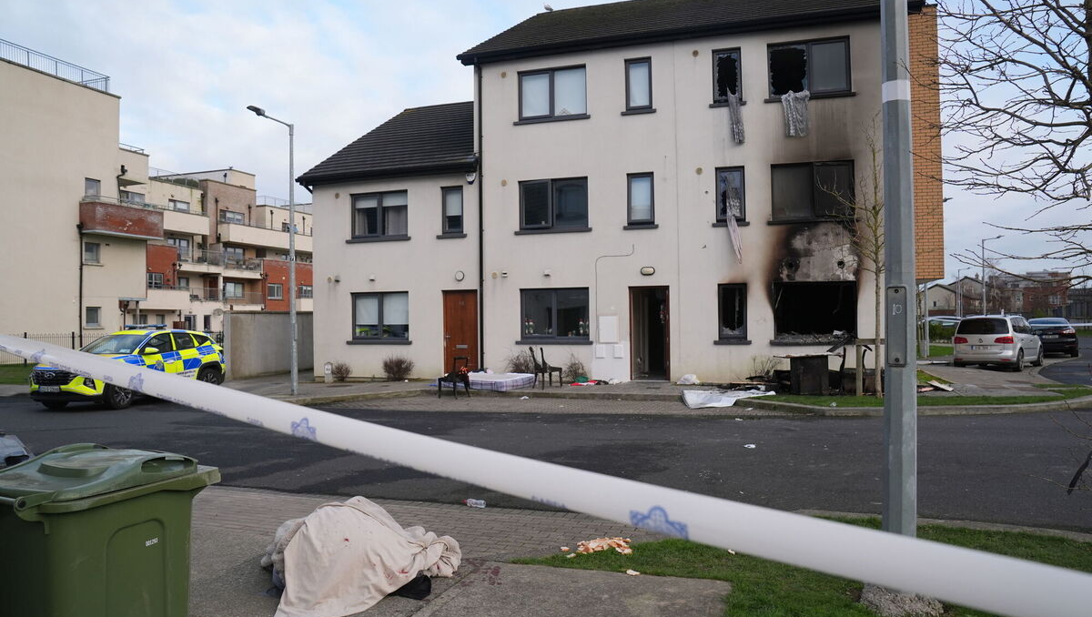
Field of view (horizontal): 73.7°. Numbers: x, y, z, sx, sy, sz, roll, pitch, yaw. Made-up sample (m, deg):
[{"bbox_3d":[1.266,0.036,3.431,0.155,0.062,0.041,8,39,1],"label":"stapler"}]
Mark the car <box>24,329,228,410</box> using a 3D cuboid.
[{"bbox_3d":[-9.640,1.316,17.170,1.880,1.750,4.500,-1,-2,14],"label":"car"}]

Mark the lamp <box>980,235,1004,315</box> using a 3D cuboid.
[{"bbox_3d":[24.727,-0.905,40.208,1.000,6.200,0.250,-2,-2,30],"label":"lamp"}]

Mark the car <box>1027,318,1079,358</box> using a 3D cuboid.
[{"bbox_3d":[20.579,1.206,29.862,1.870,1.500,4.750,-2,-2,33],"label":"car"}]

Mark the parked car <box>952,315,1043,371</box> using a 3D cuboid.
[{"bbox_3d":[14.620,1.075,23.392,4.400,1.660,1.800,1,-2,-45],"label":"parked car"}]

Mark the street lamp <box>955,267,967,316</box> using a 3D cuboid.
[{"bbox_3d":[35.872,-0.313,62.208,1.000,6.200,0.250,-2,-2,30],"label":"street lamp"}]

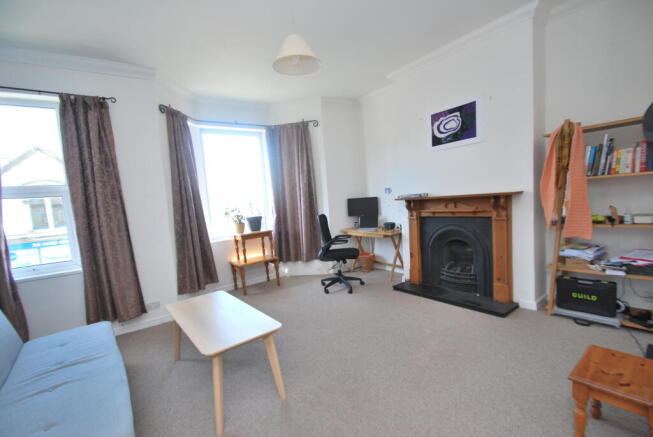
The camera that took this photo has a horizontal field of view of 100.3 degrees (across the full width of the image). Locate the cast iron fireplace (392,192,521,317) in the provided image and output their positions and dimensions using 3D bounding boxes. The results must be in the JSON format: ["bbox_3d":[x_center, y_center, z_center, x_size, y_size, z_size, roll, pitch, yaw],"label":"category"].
[{"bbox_3d":[1.501,0.355,3.361,0.422,1.258,1.455,-8,6,-37],"label":"cast iron fireplace"}]

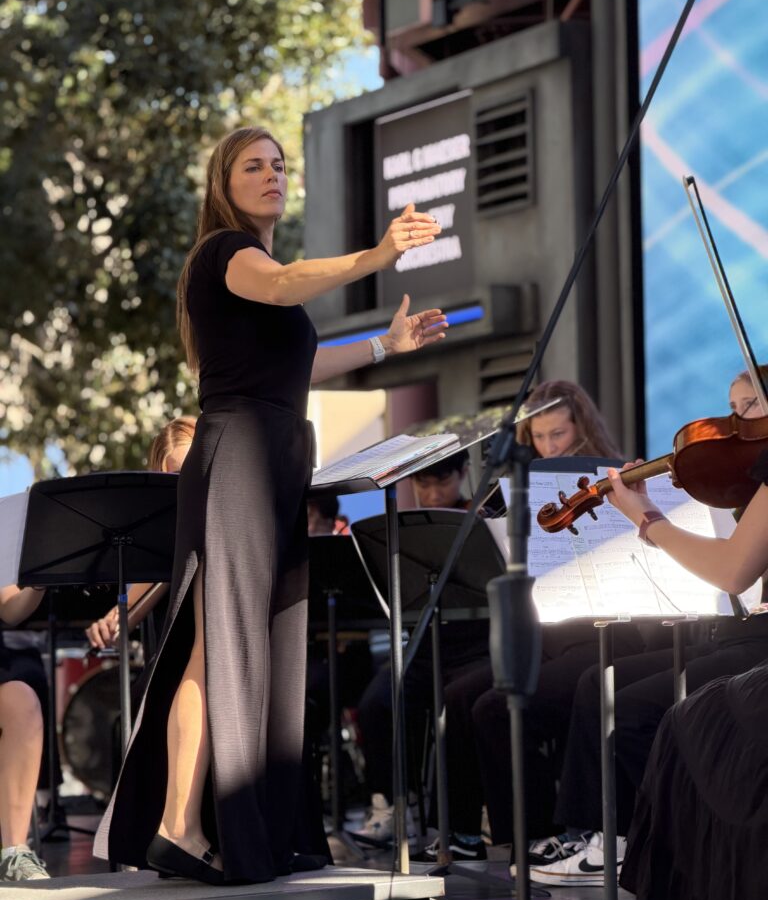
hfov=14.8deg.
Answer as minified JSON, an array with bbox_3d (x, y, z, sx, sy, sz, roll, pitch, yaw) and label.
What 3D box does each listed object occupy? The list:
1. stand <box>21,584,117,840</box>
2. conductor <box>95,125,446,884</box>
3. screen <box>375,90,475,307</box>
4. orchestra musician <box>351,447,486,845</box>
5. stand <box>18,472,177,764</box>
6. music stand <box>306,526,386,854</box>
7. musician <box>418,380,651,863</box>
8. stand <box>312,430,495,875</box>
[{"bbox_3d":[-1.143,0.808,10.200,0.510,1.000,0.450,-1,-3,-6],"label":"stand"},{"bbox_3d":[-0.247,0.119,6.450,0.740,1.630,0.500,-2,-3,12],"label":"conductor"},{"bbox_3d":[0.210,-1.255,15.000,0.100,0.968,0.915,1,-4,-29],"label":"screen"},{"bbox_3d":[0.100,0.615,9.250,0.500,1.230,0.750,-3,-4,30],"label":"orchestra musician"},{"bbox_3d":[-0.676,0.618,7.650,0.510,1.080,0.460,0,-3,-18],"label":"stand"},{"bbox_3d":[-0.152,0.747,9.100,0.510,0.960,0.450,-2,-3,12],"label":"music stand"},{"bbox_3d":[0.360,0.504,8.350,0.520,1.340,0.750,-4,-4,40],"label":"musician"},{"bbox_3d":[0.031,0.523,6.750,0.480,1.140,0.510,0,-4,-27],"label":"stand"}]

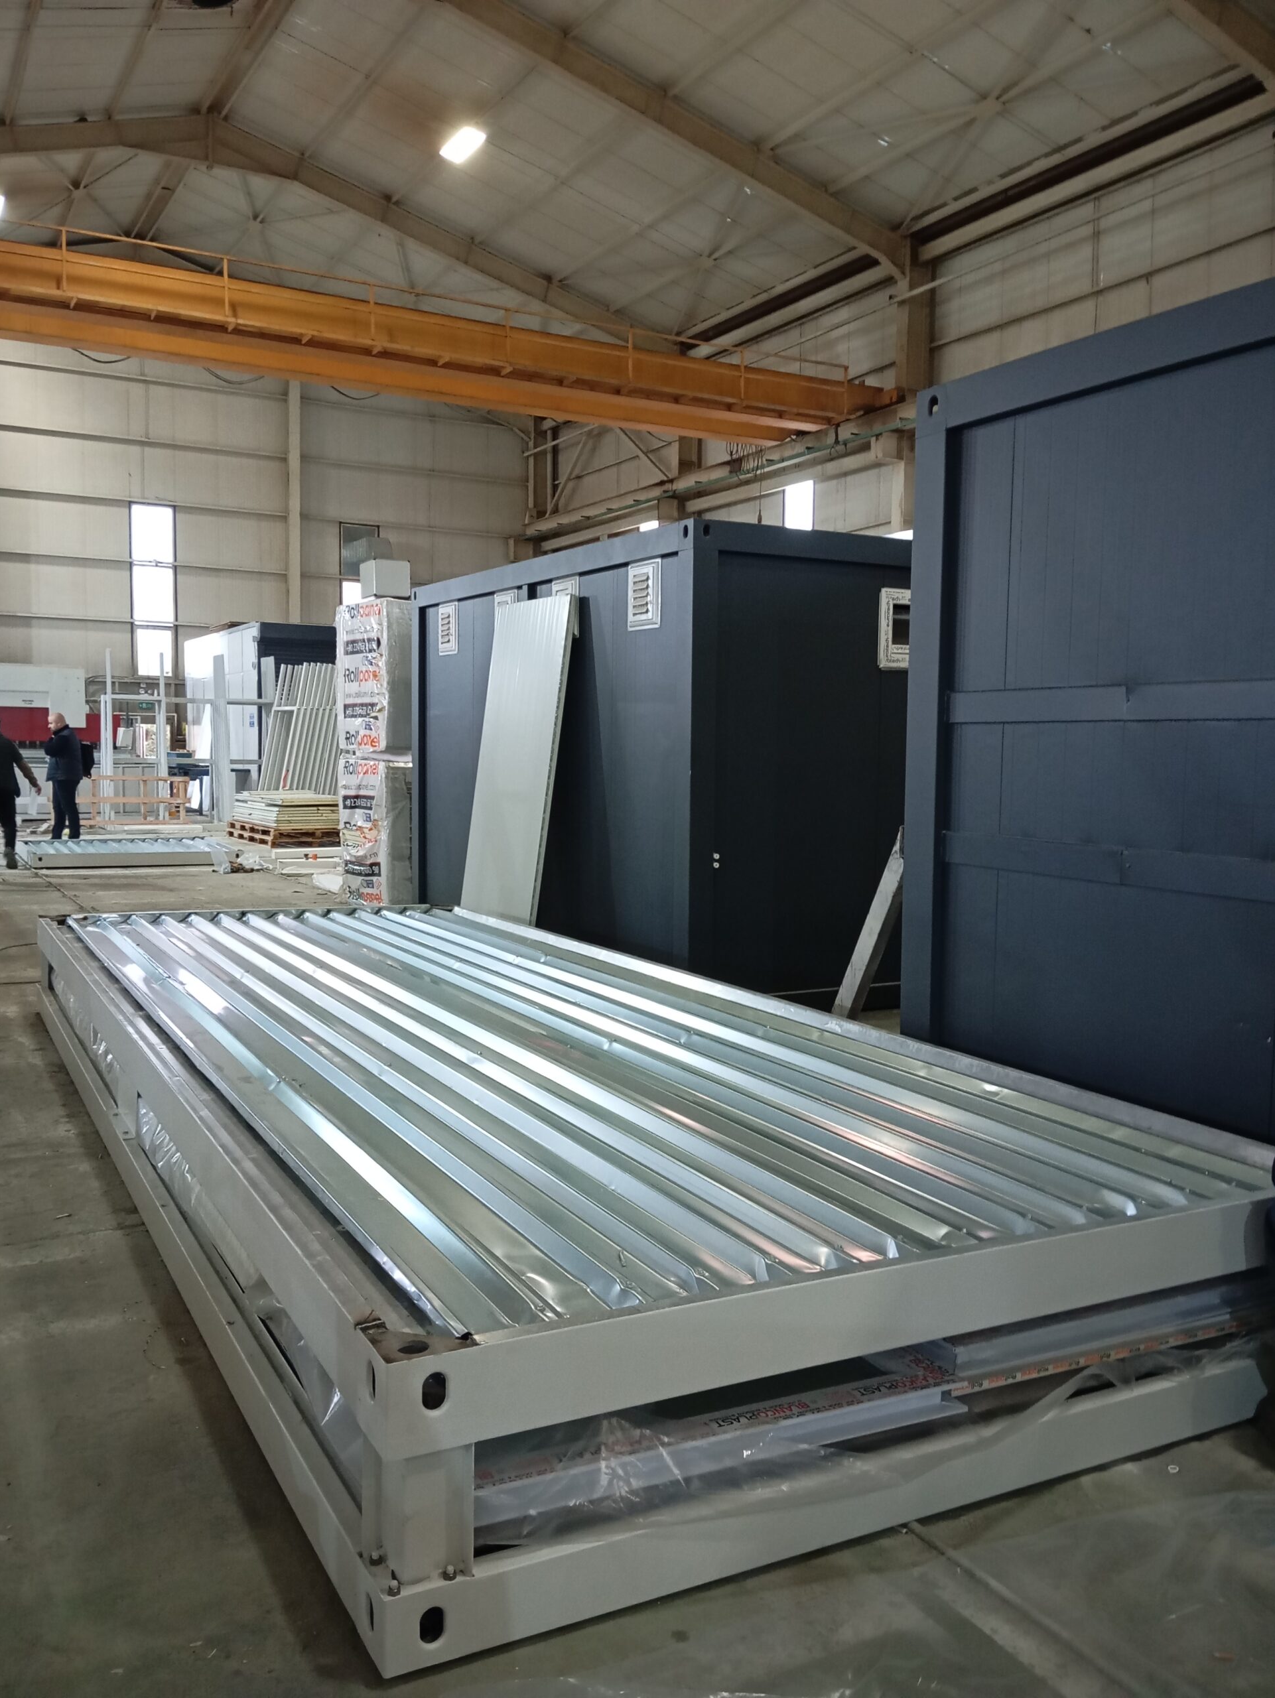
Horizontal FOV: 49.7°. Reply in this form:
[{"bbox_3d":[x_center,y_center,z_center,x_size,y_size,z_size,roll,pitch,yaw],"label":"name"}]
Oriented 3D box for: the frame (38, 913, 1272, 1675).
[{"bbox_3d":[-0.760,0.838,5.411,2.410,0.534,6.031,-1,5,-28],"label":"frame"}]

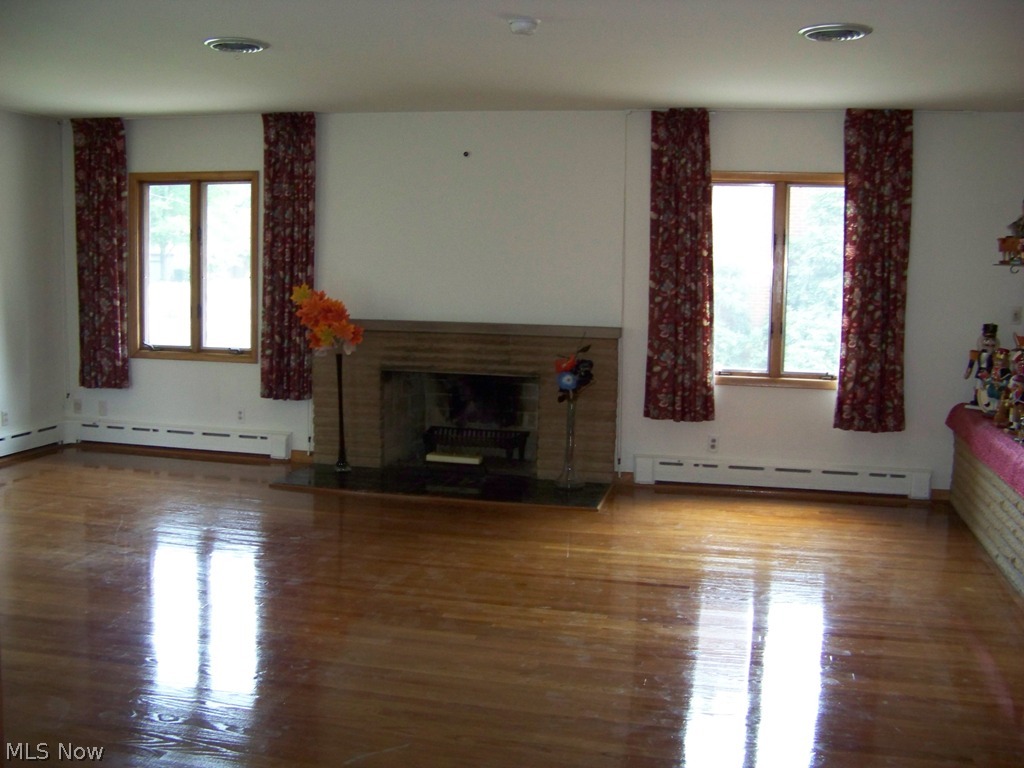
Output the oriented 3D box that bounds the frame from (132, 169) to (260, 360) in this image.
[{"bbox_3d":[-2.269,-0.839,7.640,1.008,1.346,0.100,2,6,11],"label":"frame"}]

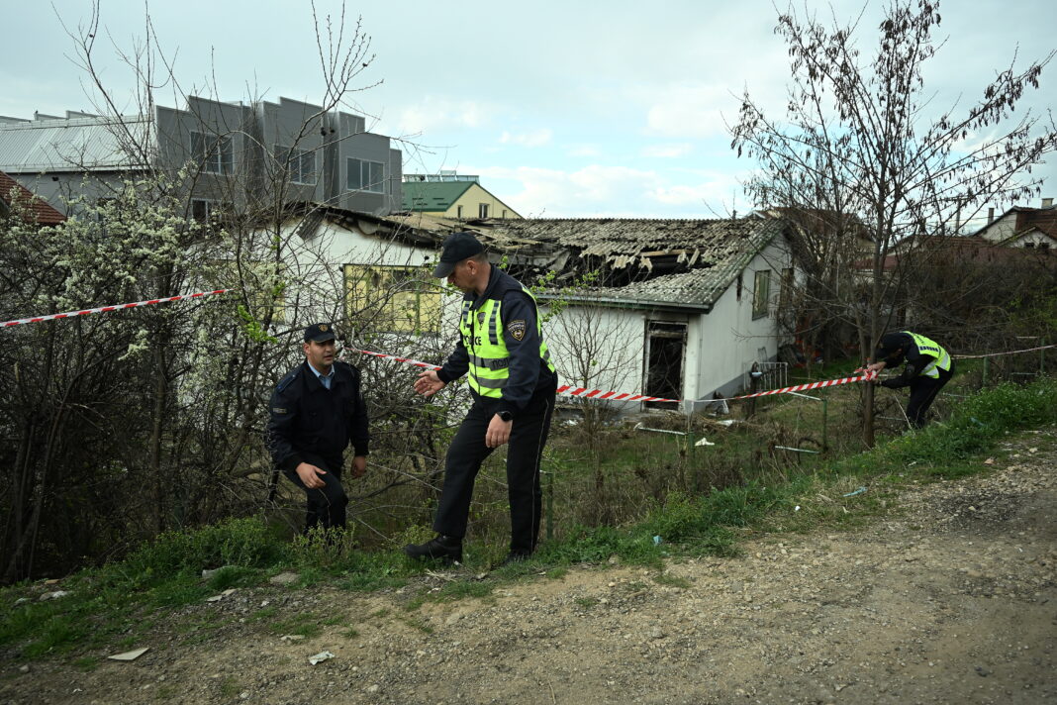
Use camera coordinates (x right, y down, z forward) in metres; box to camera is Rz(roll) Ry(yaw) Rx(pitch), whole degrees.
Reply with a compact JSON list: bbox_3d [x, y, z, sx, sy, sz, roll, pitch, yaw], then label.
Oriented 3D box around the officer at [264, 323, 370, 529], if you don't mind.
[{"bbox_3d":[-1.306,0.584,5.080,0.560,1.560,0.620,-2,8,-27],"label":"officer"}]

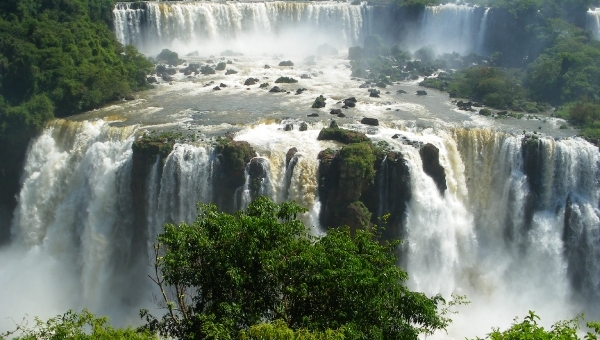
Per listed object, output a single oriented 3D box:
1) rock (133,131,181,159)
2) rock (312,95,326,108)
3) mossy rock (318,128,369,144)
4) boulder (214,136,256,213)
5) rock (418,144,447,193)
[{"bbox_3d":[-33.680,-5.750,146.460,9.800,5.500,6.000,0,16,0],"label":"rock"},{"bbox_3d":[5.960,-20.950,190.810,4.200,3.200,3.800,1,17,2],"label":"rock"},{"bbox_3d":[10.250,-8.320,150.480,11.800,2.900,5.500,0,16,0],"label":"mossy rock"},{"bbox_3d":[-15.470,1.080,149.640,9.000,17.000,7.500,0,16,0],"label":"boulder"},{"bbox_3d":[30.680,-0.350,144.500,5.600,11.000,5.000,0,16,0],"label":"rock"}]

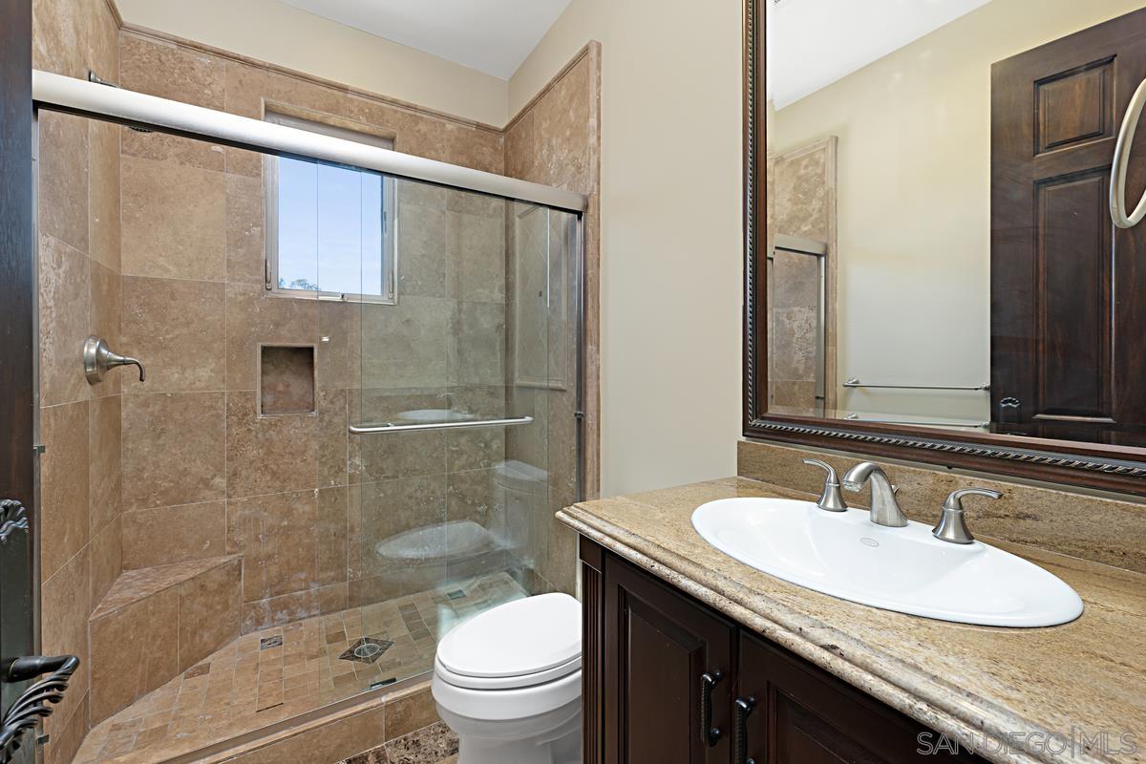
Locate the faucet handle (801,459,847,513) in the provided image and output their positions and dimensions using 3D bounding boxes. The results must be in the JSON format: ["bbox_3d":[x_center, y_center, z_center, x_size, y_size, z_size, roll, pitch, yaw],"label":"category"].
[{"bbox_3d":[0.526,0.214,0.933,0.056,0.088,0.093,0,0,-29],"label":"faucet handle"}]

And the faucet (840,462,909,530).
[{"bbox_3d":[0.561,0.206,0.824,0.173,0.122,0.053,-1,1,-31],"label":"faucet"}]

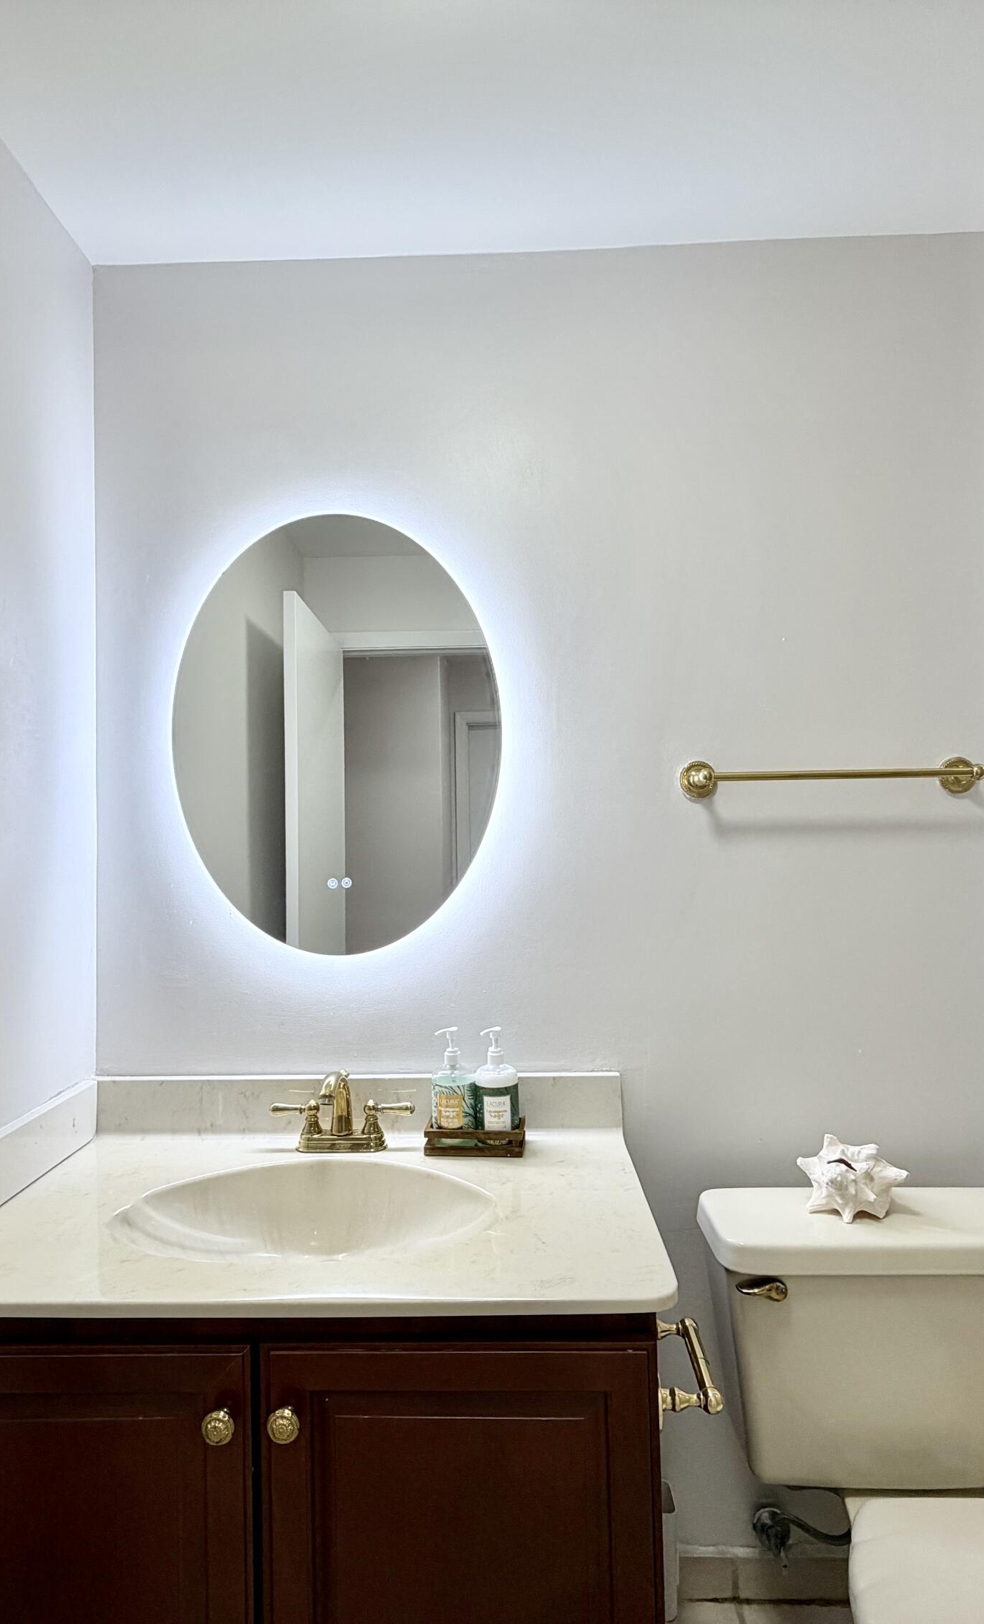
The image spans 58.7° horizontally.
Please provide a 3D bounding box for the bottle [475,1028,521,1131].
[{"bbox_3d":[0.009,0.458,1.483,0.074,0.189,0.075,-1,-2,0],"label":"bottle"}]

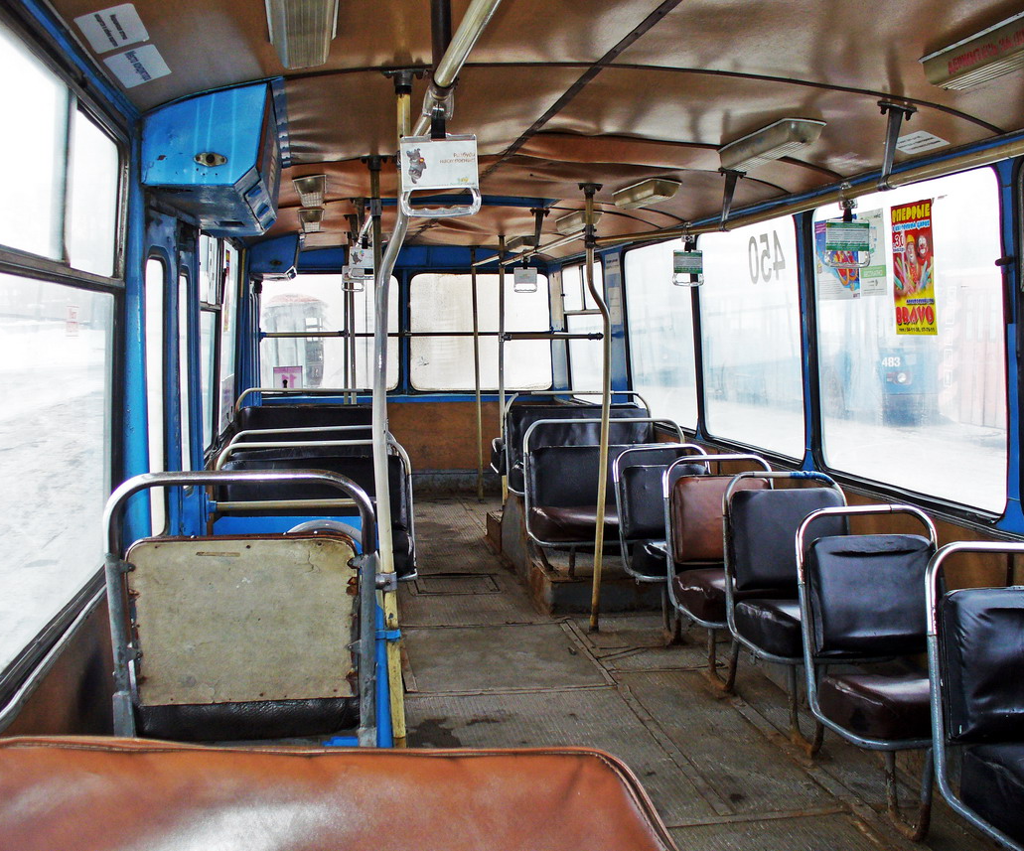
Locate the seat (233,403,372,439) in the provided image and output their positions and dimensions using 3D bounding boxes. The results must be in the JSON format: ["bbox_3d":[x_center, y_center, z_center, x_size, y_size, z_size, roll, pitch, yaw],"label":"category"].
[{"bbox_3d":[-1.071,0.160,6.559,0.855,0.495,0.530,-1,4,-9],"label":"seat"}]

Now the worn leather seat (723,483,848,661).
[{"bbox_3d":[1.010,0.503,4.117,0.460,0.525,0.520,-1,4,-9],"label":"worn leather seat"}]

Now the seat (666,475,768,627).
[{"bbox_3d":[0.898,0.489,4.794,0.470,0.510,0.570,-1,4,-9],"label":"seat"}]

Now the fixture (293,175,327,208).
[{"bbox_3d":[-0.822,-0.951,4.965,0.130,0.070,0.630,-9,6,-8],"label":"fixture"}]

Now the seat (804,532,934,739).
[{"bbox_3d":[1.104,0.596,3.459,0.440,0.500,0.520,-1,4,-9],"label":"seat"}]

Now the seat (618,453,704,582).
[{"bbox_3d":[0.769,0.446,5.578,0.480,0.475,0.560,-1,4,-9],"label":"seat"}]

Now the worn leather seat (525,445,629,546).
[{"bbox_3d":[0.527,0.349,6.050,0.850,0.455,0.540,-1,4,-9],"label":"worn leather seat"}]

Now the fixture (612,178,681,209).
[{"bbox_3d":[0.554,-0.954,5.071,0.130,0.070,0.610,7,3,-9],"label":"fixture"}]

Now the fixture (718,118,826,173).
[{"bbox_3d":[0.783,-0.853,3.754,0.130,0.070,0.640,7,3,-9],"label":"fixture"}]

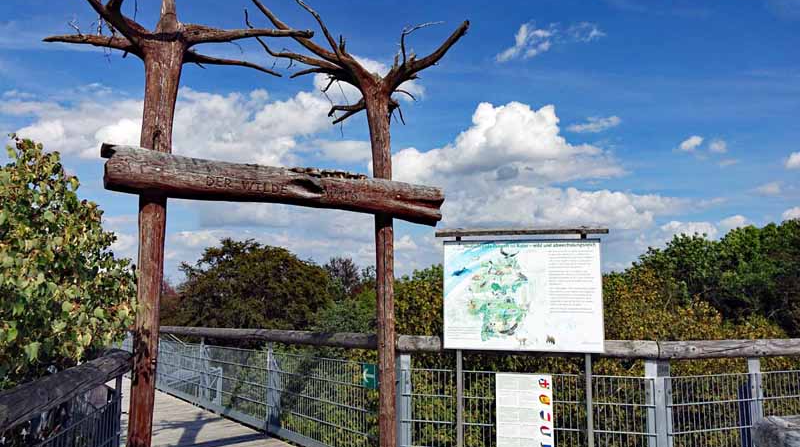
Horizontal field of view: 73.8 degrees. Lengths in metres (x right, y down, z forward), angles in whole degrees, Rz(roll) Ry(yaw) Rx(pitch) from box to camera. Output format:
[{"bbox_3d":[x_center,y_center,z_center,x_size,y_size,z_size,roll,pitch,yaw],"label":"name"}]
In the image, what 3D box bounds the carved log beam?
[{"bbox_3d":[-0.703,-0.232,3.740,2.380,0.290,0.280,5,-8,-36],"label":"carved log beam"}]

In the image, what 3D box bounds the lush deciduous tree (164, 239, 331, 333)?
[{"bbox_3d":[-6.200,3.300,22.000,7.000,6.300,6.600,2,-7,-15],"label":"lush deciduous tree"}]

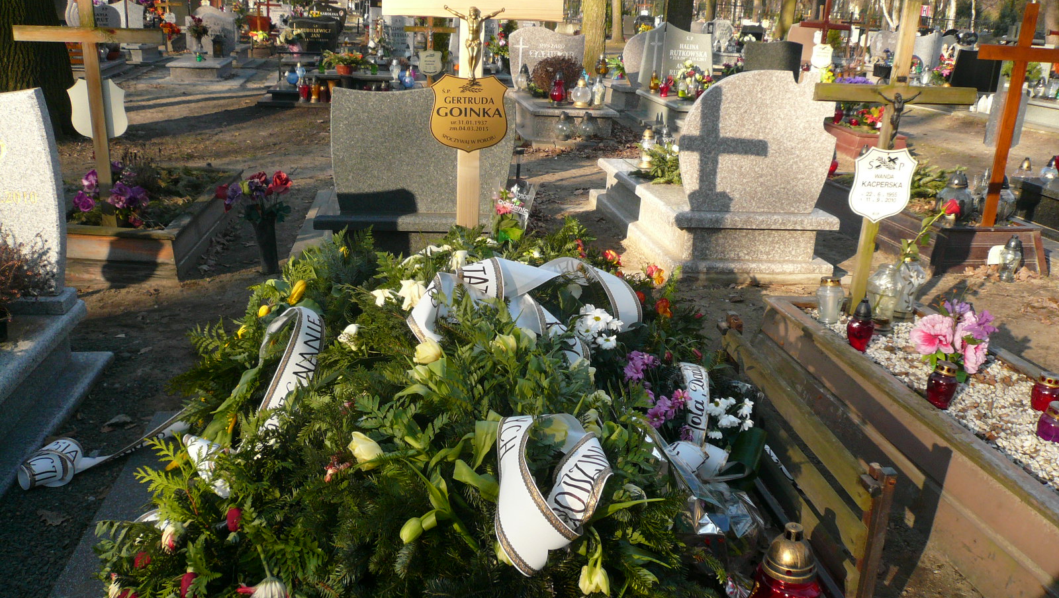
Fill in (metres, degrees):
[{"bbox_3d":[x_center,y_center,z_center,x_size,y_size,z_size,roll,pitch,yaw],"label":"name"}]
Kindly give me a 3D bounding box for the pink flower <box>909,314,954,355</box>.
[{"bbox_3d":[1.446,0.127,3.080,0.150,0.130,0.090,9,20,19],"label":"pink flower"}]

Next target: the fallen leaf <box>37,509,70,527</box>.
[{"bbox_3d":[-1.323,0.610,2.380,0.078,0.020,0.068,0,18,-9],"label":"fallen leaf"}]

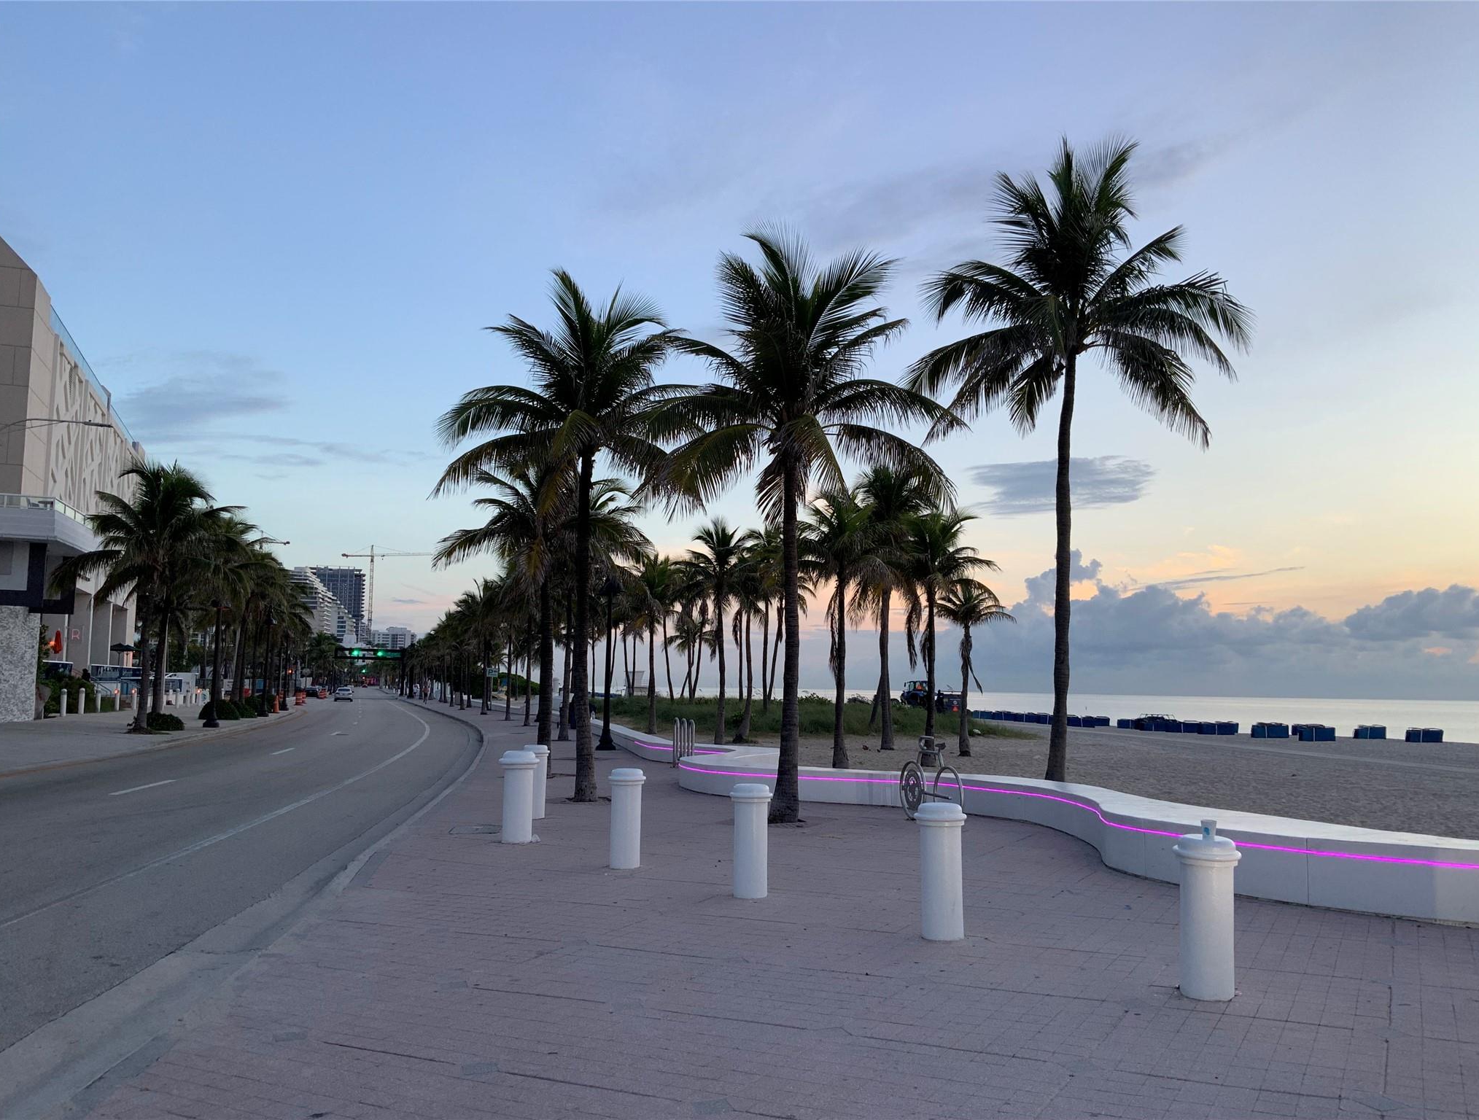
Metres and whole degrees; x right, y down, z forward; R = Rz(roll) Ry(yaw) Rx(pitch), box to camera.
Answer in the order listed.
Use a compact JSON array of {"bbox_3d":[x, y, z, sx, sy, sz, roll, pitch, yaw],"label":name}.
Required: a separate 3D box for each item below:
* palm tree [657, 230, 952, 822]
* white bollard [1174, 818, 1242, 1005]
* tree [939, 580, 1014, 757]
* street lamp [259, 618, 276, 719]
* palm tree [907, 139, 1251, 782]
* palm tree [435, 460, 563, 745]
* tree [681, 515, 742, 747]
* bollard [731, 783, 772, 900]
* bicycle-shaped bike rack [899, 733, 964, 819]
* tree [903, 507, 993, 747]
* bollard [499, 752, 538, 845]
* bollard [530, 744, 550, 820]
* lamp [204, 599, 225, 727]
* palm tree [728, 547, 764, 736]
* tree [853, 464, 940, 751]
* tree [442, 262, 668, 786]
[{"bbox_3d":[0.837,-0.547,16.162,3.860,7.700,3.860,1,-6,0],"label":"palm tree"},{"bbox_3d":[2.639,1.987,7.084,0.350,0.932,0.350,1,-6,0],"label":"white bollard"},{"bbox_3d":[6.052,2.788,32.512,2.253,4.587,2.253,1,-6,0],"label":"tree"},{"bbox_3d":[-21.448,4.755,56.706,0.650,4.596,0.650,1,-6,0],"label":"street lamp"},{"bbox_3d":[5.376,-1.714,19.748,5.480,10.300,5.480,1,-6,0],"label":"palm tree"},{"bbox_3d":[-3.763,1.065,23.586,4.233,5.887,4.233,1,-6,0],"label":"palm tree"},{"bbox_3d":[-0.833,2.098,37.559,2.465,6.752,2.465,1,-6,0],"label":"tree"},{"bbox_3d":[0.104,2.271,10.136,0.350,0.887,0.350,1,-6,0],"label":"bollard"},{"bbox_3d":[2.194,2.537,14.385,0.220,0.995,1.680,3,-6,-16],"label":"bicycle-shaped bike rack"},{"bbox_3d":[4.592,1.720,28.067,2.476,5.759,2.476,1,-6,0],"label":"tree"},{"bbox_3d":[-2.368,2.519,13.323,0.435,0.957,0.435,1,-6,0],"label":"bollard"},{"bbox_3d":[-2.524,2.743,15.475,0.350,0.887,0.350,1,-6,0],"label":"bollard"},{"bbox_3d":[-18.253,3.511,43.636,0.620,4.600,0.620,1,-6,0],"label":"lamp"},{"bbox_3d":[0.271,2.565,38.558,2.023,6.063,2.023,1,-6,0],"label":"palm tree"},{"bbox_3d":[4.280,1.298,35.415,2.428,8.081,2.428,1,-6,0],"label":"tree"},{"bbox_3d":[-2.751,-0.470,18.991,3.830,8.020,3.830,1,-6,0],"label":"tree"}]

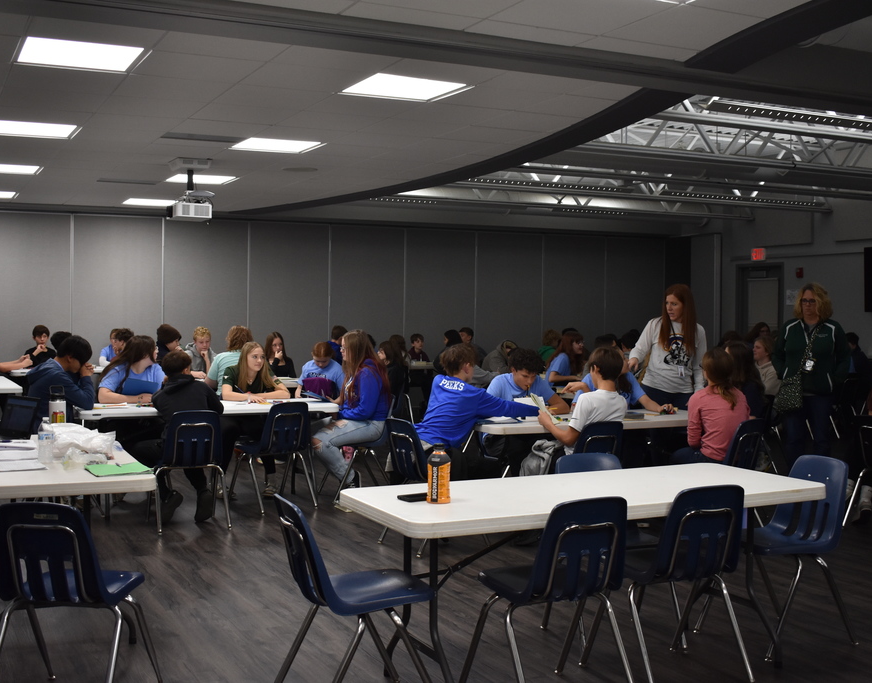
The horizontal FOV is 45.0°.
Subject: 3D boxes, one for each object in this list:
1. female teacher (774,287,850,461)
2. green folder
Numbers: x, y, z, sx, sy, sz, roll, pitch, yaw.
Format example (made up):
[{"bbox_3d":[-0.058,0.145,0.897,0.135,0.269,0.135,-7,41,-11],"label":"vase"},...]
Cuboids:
[{"bbox_3d":[2.765,0.393,7.750,0.540,1.630,0.360,1,2,25],"label":"female teacher"},{"bbox_3d":[-1.433,0.574,4.758,0.240,0.015,0.295,-1,2,-29],"label":"green folder"}]

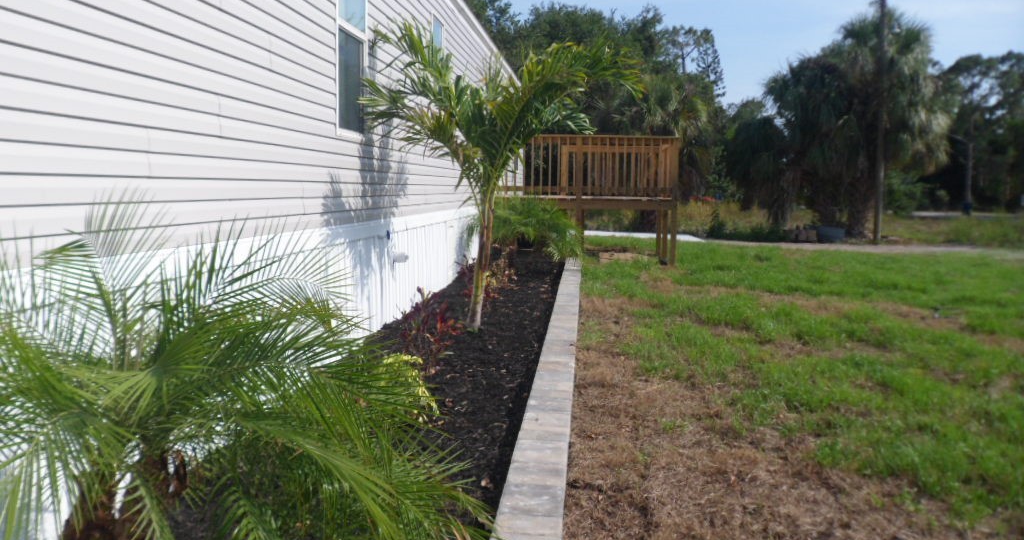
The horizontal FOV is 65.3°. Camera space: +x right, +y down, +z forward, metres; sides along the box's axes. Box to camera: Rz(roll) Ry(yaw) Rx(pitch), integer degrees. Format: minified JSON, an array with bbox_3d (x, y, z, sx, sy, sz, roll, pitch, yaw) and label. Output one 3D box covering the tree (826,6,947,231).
[{"bbox_3d":[10.794,-4.230,22.846,3.250,6.332,3.200,4,7,25],"label":"tree"}]

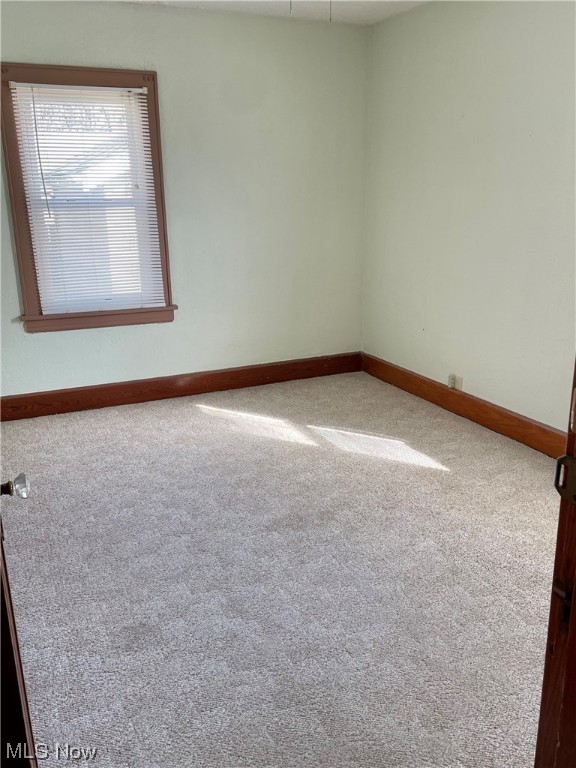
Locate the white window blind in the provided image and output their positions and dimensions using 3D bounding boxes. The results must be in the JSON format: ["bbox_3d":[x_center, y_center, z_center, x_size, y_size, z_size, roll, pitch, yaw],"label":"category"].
[{"bbox_3d":[-1.179,-1.100,3.532,0.764,1.316,0.040,-8,18,-23],"label":"white window blind"}]

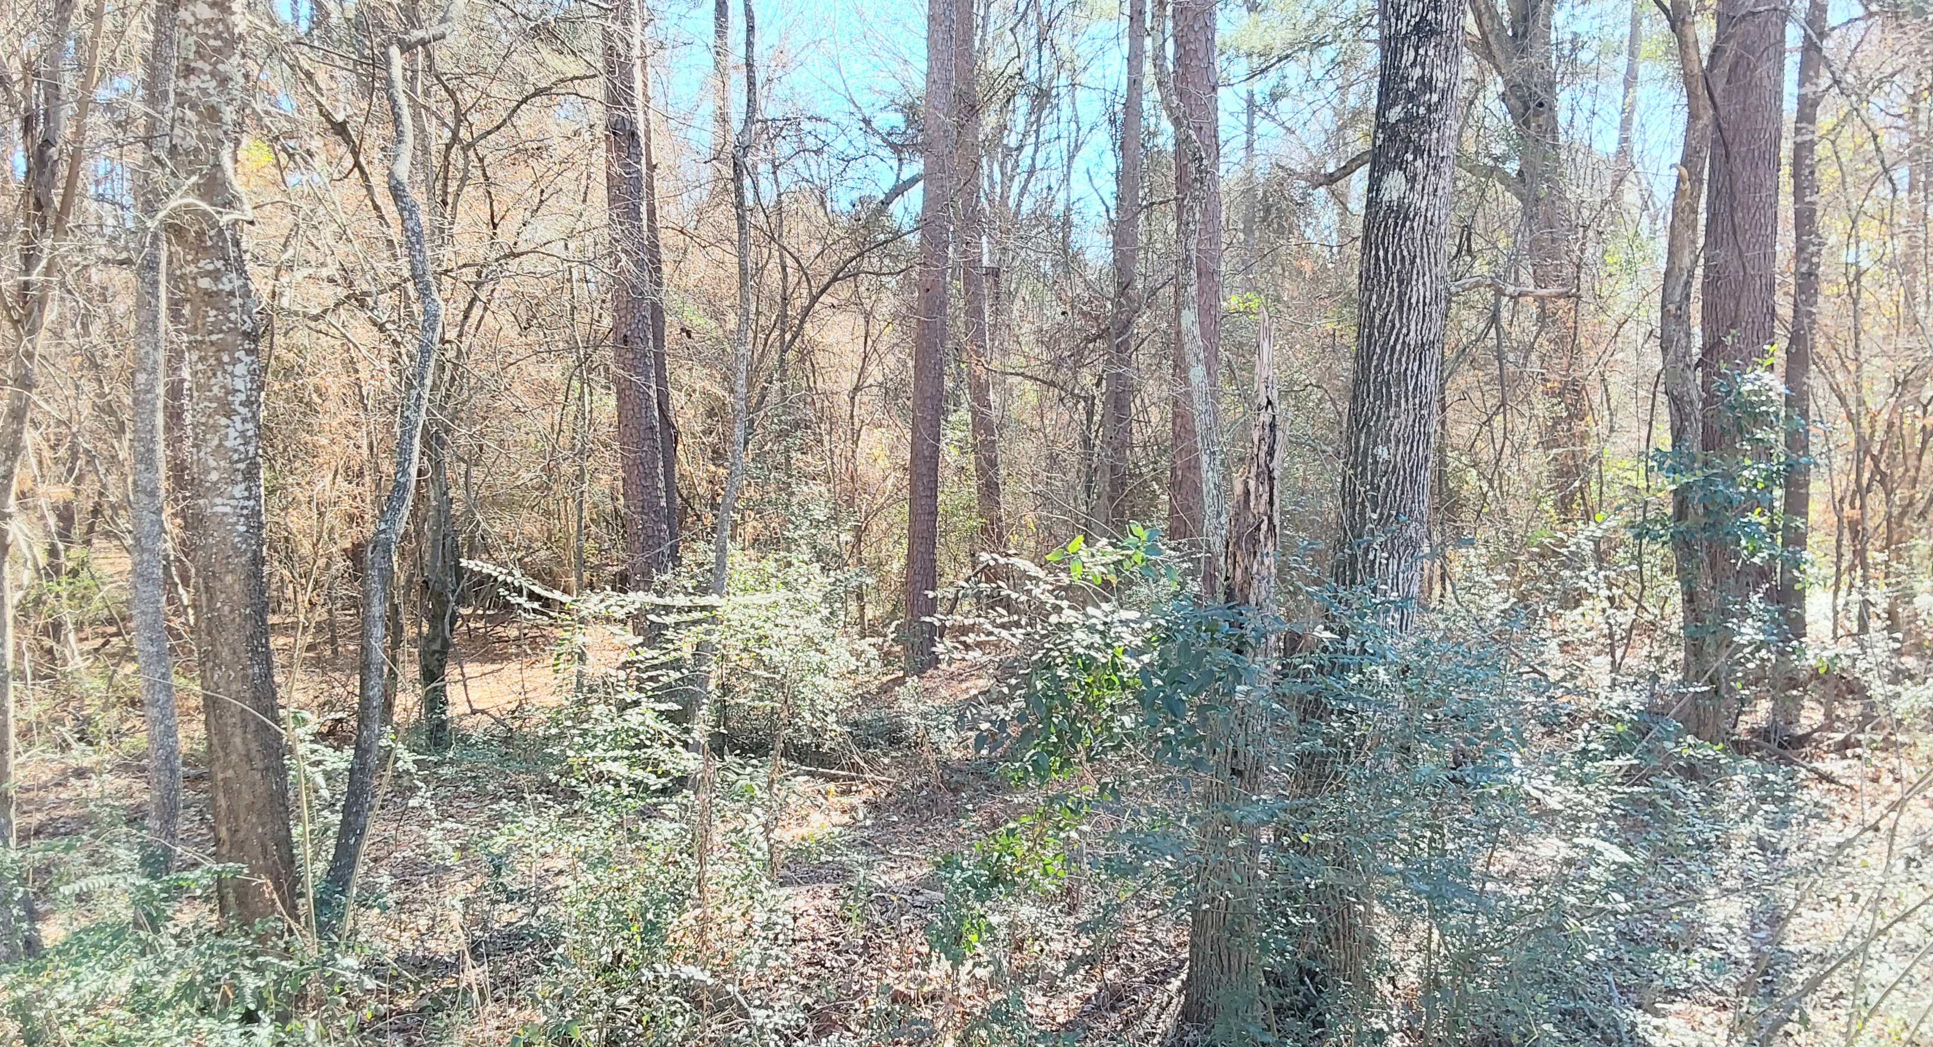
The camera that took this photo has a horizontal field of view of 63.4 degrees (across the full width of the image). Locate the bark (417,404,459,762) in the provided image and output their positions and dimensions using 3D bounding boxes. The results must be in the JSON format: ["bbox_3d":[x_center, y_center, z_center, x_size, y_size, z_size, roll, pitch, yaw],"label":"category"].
[{"bbox_3d":[-2.534,0.270,7.500,0.173,1.637,0.170,-1,6,-19],"label":"bark"}]

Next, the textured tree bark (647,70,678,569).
[{"bbox_3d":[-2.329,-1.528,12.000,0.240,3.762,0.240,0,6,-11],"label":"textured tree bark"}]

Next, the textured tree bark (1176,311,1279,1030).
[{"bbox_3d":[0.686,0.389,4.100,0.186,1.850,0.240,2,6,10],"label":"textured tree bark"}]

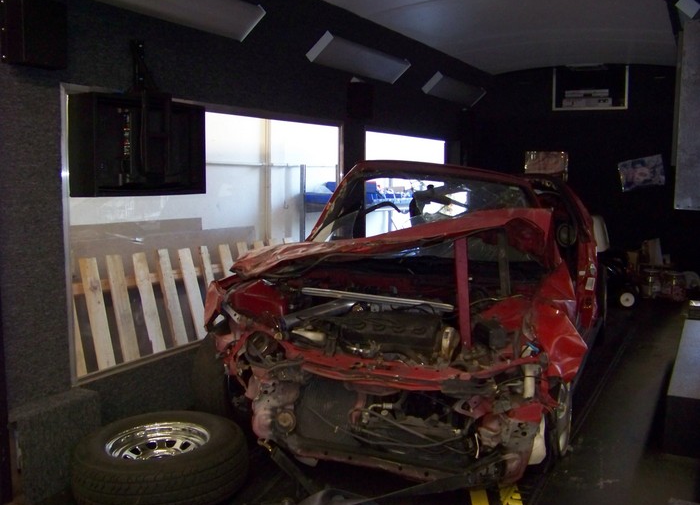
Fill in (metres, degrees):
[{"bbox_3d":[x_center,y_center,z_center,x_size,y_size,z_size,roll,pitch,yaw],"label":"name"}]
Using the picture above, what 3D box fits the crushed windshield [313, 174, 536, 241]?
[{"bbox_3d":[0.417,-0.225,3.966,1.300,0.430,0.520,3,7,23],"label":"crushed windshield"}]

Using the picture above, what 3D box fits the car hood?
[{"bbox_3d":[0.208,-0.032,3.310,1.360,0.360,0.750,3,7,23],"label":"car hood"}]

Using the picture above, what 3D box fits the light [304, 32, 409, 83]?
[{"bbox_3d":[0.095,-1.294,4.914,0.200,0.064,1.230,-43,-14,24],"label":"light"}]

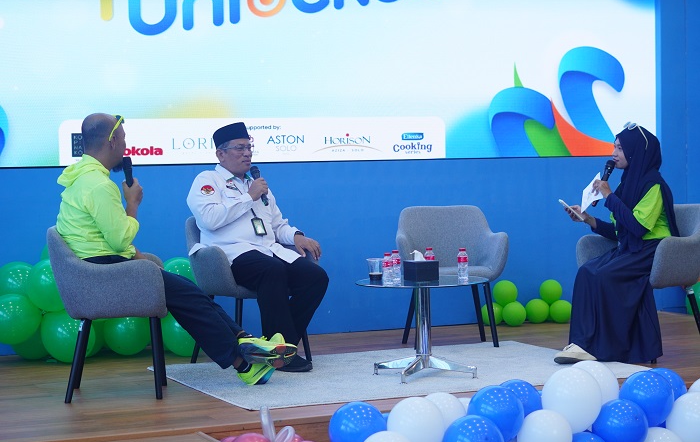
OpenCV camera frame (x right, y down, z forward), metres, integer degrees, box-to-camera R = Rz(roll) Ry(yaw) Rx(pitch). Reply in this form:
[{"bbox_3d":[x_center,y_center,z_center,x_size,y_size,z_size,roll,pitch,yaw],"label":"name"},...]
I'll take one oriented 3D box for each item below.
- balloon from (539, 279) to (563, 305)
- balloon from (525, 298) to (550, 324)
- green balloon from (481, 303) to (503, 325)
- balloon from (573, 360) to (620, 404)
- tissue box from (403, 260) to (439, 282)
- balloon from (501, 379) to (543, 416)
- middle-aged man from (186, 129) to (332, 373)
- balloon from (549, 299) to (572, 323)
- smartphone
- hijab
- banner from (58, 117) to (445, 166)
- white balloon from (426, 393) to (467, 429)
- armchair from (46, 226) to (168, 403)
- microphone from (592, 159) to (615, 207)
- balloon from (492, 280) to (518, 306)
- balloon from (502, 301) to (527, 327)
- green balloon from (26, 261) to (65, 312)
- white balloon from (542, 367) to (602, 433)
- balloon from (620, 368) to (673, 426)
[{"bbox_3d":[1.322,0.463,9.580,0.148,0.160,0.148,-1,3,0],"label":"balloon"},{"bbox_3d":[1.206,0.579,9.350,0.152,0.158,0.152,-1,2,0],"label":"balloon"},{"bbox_3d":[0.928,0.609,9.500,0.145,0.150,0.145,-1,3,0],"label":"green balloon"},{"bbox_3d":[1.075,0.764,6.550,0.268,0.275,0.268,-1,3,0],"label":"balloon"},{"bbox_3d":[0.350,0.245,7.156,0.132,0.096,0.132,-2,2,-29],"label":"tissue box"},{"bbox_3d":[0.744,0.823,6.500,0.233,0.240,0.233,-1,3,0],"label":"balloon"},{"bbox_3d":[-0.467,0.123,7.668,0.600,1.270,0.780,-3,2,-43],"label":"middle-aged man"},{"bbox_3d":[1.359,0.584,9.360,0.151,0.151,0.151,-1,2,0],"label":"balloon"},{"bbox_3d":[1.142,-0.056,7.500,0.163,0.009,0.075,40,0,0],"label":"smartphone"},{"bbox_3d":[1.617,-0.177,7.950,0.300,0.670,0.350,-2,3,-17],"label":"hijab"},{"bbox_3d":[-0.545,-0.497,8.967,2.490,0.265,0.030,-2,3,-22],"label":"banner"},{"bbox_3d":[0.377,0.831,6.100,0.226,0.234,0.226,-1,2,0],"label":"white balloon"},{"bbox_3d":[-1.099,0.407,6.736,0.580,0.785,0.620,-1,2,-5],"label":"armchair"},{"bbox_3d":[1.365,-0.202,7.850,0.052,0.262,0.052,22,-9,0],"label":"microphone"},{"bbox_3d":[0.988,0.460,9.250,0.156,0.168,0.156,-1,2,0],"label":"balloon"},{"bbox_3d":[1.045,0.590,9.250,0.152,0.160,0.152,-1,2,0],"label":"balloon"},{"bbox_3d":[-1.621,0.353,7.950,0.270,0.284,0.270,-1,2,0],"label":"green balloon"},{"bbox_3d":[0.923,0.741,6.050,0.247,0.274,0.247,-1,2,0],"label":"white balloon"},{"bbox_3d":[1.328,0.798,6.520,0.247,0.250,0.247,-1,3,0],"label":"balloon"}]

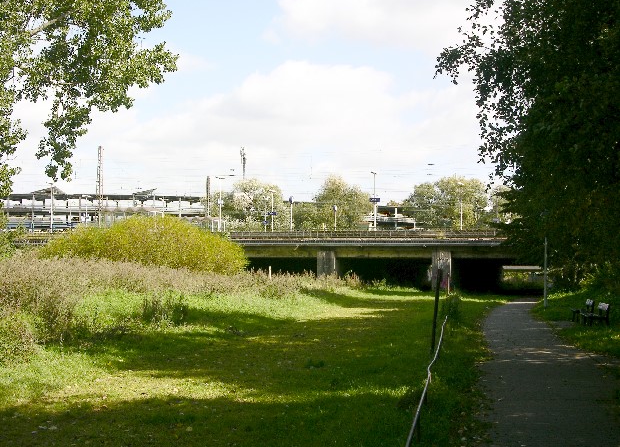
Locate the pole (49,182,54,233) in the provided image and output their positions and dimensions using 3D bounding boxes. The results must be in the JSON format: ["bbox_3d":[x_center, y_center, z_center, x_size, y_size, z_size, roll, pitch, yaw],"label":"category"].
[{"bbox_3d":[-35.336,-2.119,142.000,0.750,7.000,0.400,0,-3,0],"label":"pole"}]

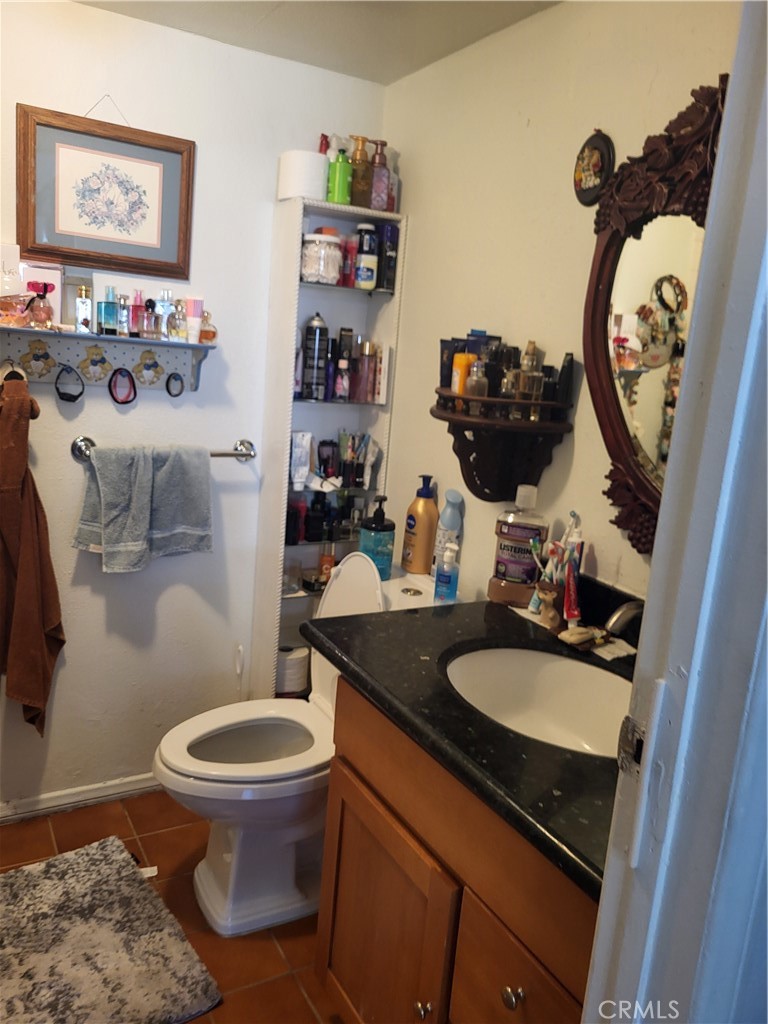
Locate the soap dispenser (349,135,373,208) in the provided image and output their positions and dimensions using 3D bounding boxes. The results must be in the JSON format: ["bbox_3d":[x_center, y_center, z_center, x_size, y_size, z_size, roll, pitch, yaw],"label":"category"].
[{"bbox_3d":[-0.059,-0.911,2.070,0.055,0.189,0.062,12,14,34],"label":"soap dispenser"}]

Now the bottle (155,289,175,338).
[{"bbox_3d":[-0.568,-0.509,1.991,0.049,0.130,0.032,-3,15,-31],"label":"bottle"}]

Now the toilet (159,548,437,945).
[{"bbox_3d":[-0.193,0.530,1.901,0.734,0.852,0.405,-2,13,-30],"label":"toilet"}]

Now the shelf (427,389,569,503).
[{"bbox_3d":[0.211,-0.145,1.777,0.174,0.265,0.428,-3,15,-31],"label":"shelf"}]

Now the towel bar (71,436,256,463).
[{"bbox_3d":[-0.586,-0.164,2.113,0.503,0.064,0.074,-2,13,-30],"label":"towel bar"}]

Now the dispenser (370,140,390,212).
[{"bbox_3d":[-0.016,-0.904,2.070,0.062,0.179,0.051,0,13,-19],"label":"dispenser"}]

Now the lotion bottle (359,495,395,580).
[{"bbox_3d":[-0.016,0.065,1.958,0.087,0.218,0.068,2,12,-12],"label":"lotion bottle"}]

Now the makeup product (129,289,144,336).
[{"bbox_3d":[-0.613,-0.498,1.937,0.048,0.116,0.030,-2,13,-28],"label":"makeup product"}]

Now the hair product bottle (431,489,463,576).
[{"bbox_3d":[0.163,0.067,1.987,0.064,0.236,0.060,4,12,-1],"label":"hair product bottle"}]

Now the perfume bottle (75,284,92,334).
[{"bbox_3d":[-0.730,-0.491,1.871,0.036,0.116,0.030,-2,13,-28],"label":"perfume bottle"}]

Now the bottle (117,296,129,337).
[{"bbox_3d":[-0.666,-0.499,1.960,0.032,0.107,0.030,-2,14,-31],"label":"bottle"}]

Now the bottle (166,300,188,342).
[{"bbox_3d":[-0.540,-0.499,2.022,0.053,0.105,0.036,-1,13,-25],"label":"bottle"}]

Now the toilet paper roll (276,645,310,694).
[{"bbox_3d":[-0.295,0.471,2.303,0.132,0.109,0.132,4,11,-1],"label":"toilet paper roll"}]

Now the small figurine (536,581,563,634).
[{"bbox_3d":[0.332,0.187,1.539,0.048,0.098,0.044,2,12,-11],"label":"small figurine"}]

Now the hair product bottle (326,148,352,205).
[{"bbox_3d":[-0.120,-0.909,2.107,0.064,0.149,0.048,1,12,-16],"label":"hair product bottle"}]

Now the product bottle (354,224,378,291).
[{"bbox_3d":[-0.050,-0.727,2.190,0.064,0.178,0.064,5,12,-1],"label":"product bottle"}]

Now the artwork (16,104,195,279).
[{"bbox_3d":[-0.679,-0.774,1.902,0.409,0.344,0.026,-3,15,-31],"label":"artwork"}]

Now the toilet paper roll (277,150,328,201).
[{"bbox_3d":[-0.205,-0.847,1.960,0.127,0.110,0.127,5,12,-1],"label":"toilet paper roll"}]

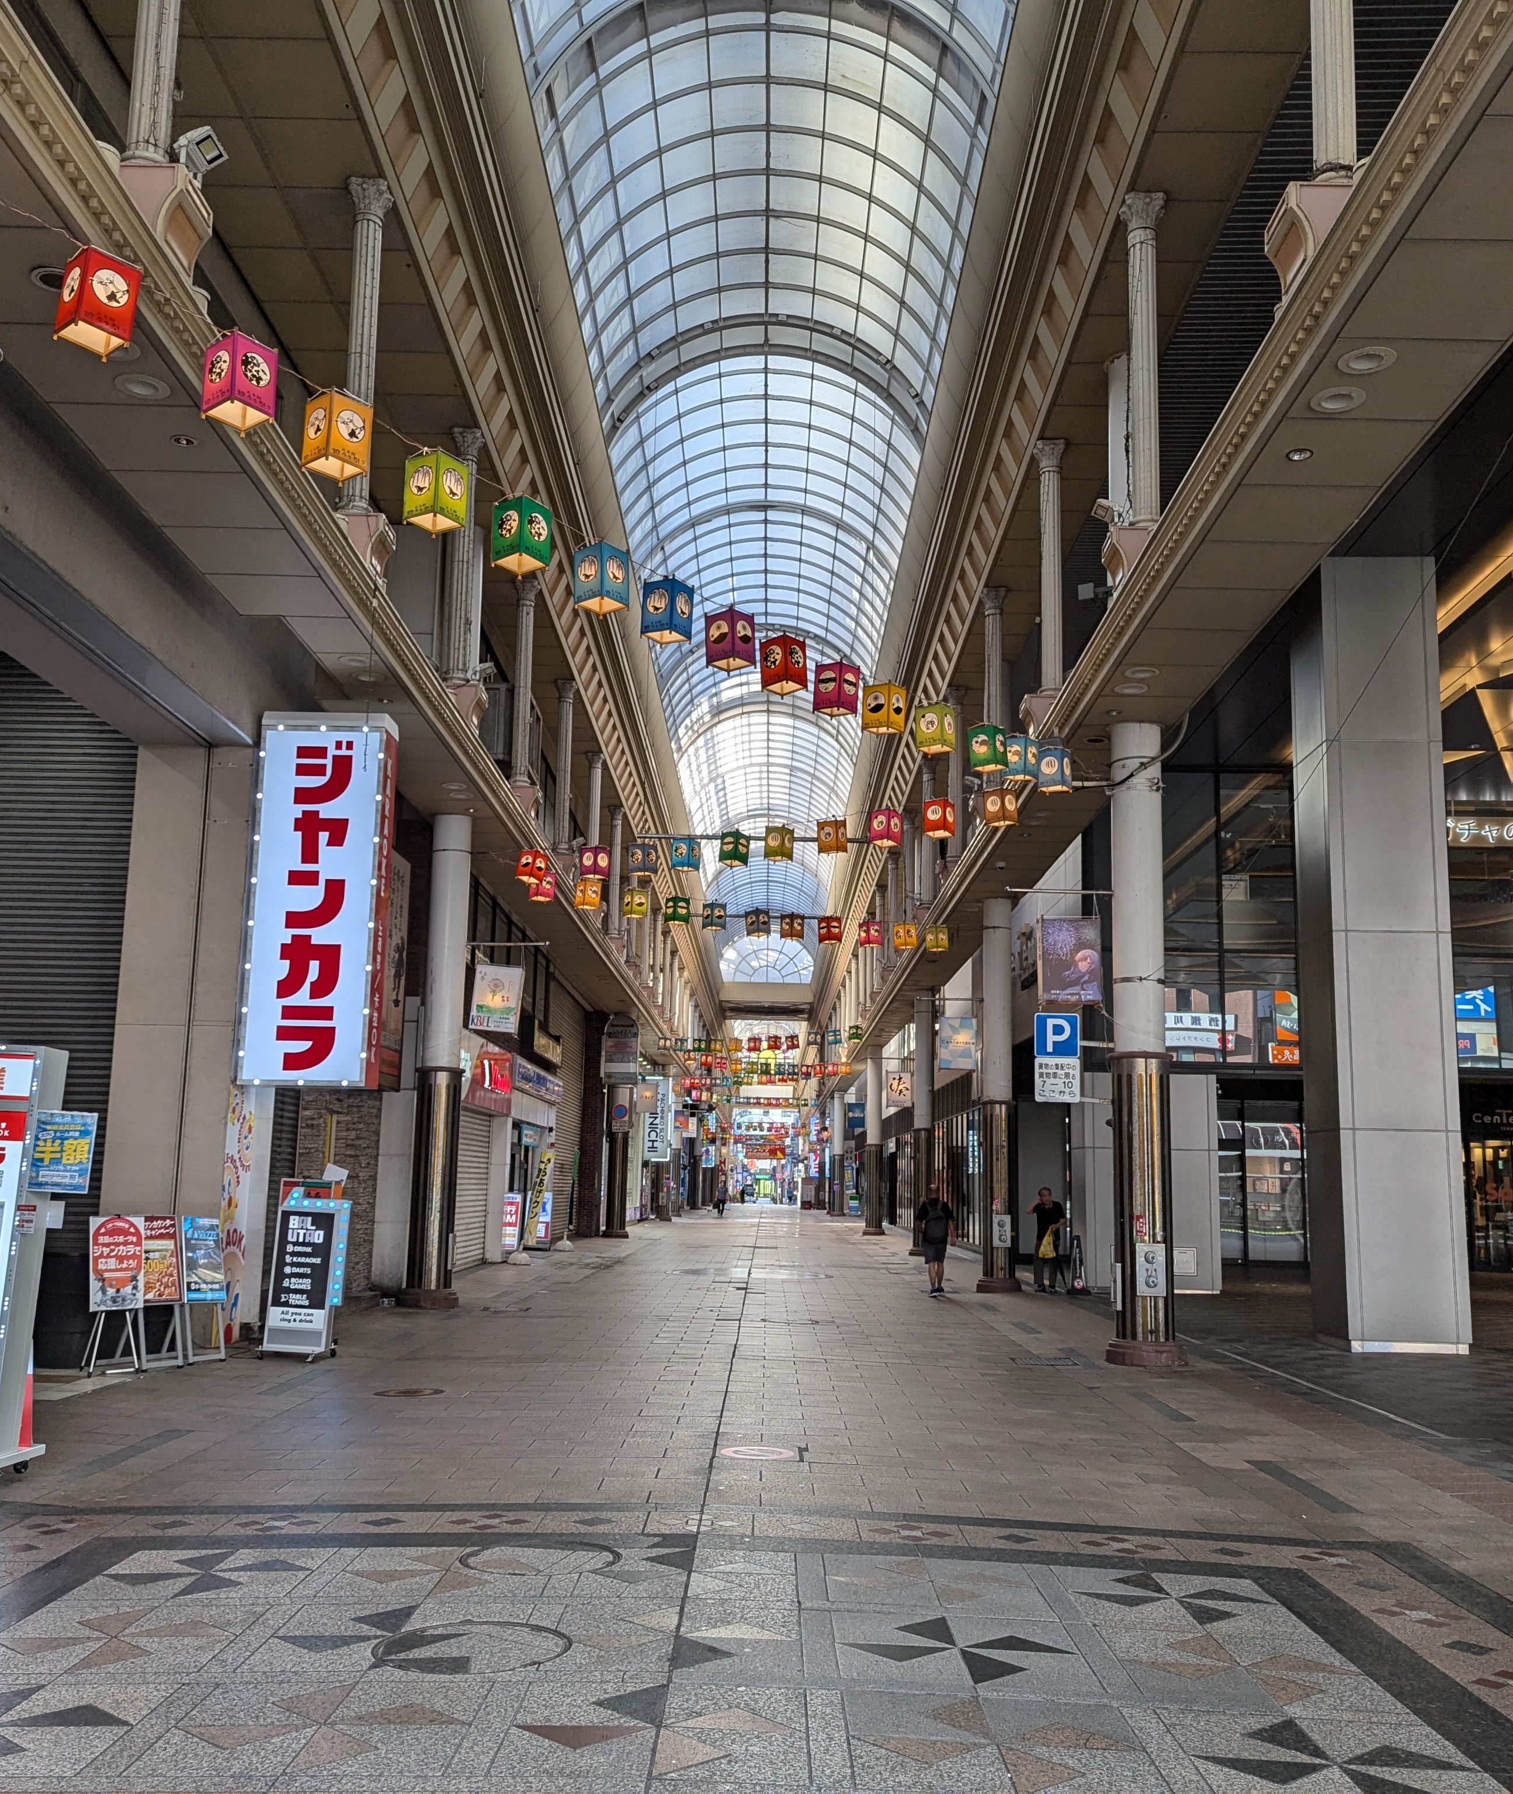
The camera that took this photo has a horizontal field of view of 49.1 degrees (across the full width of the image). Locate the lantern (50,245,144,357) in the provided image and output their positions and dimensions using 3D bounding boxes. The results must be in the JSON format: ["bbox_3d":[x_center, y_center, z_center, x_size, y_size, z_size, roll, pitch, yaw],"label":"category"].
[{"bbox_3d":[-3.090,-2.780,7.769,0.255,0.385,0.255,-2,-12,44],"label":"lantern"}]

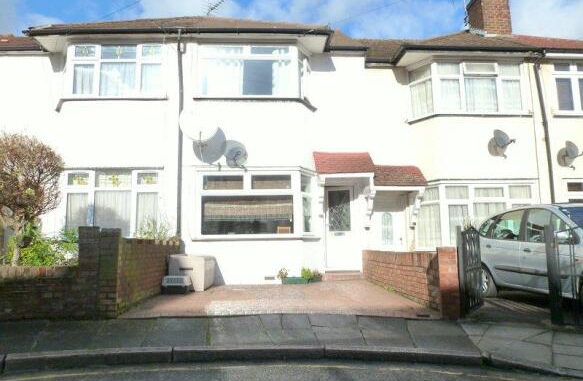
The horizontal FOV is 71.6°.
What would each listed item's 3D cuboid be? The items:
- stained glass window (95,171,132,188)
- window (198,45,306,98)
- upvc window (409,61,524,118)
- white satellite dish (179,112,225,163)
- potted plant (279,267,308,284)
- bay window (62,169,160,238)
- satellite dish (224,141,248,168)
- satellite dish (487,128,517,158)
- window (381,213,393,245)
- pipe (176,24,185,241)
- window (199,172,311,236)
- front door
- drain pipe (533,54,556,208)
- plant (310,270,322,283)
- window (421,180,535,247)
[{"bbox_3d":[-3.798,-0.236,8.637,0.780,0.390,0.050,0,-8,-4],"label":"stained glass window"},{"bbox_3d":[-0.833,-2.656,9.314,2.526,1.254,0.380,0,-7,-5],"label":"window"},{"bbox_3d":[4.275,-2.380,9.790,2.759,1.280,0.500,0,-7,-5],"label":"upvc window"},{"bbox_3d":[-1.900,-1.182,8.532,0.950,1.020,0.500,0,-7,-8],"label":"white satellite dish"},{"bbox_3d":[0.052,1.784,8.480,0.600,0.380,0.220,0,-7,-5],"label":"potted plant"},{"bbox_3d":[-3.785,0.282,8.564,2.022,1.502,0.130,0,-8,-4],"label":"bay window"},{"bbox_3d":[-1.165,-0.783,8.556,0.480,0.490,0.450,2,-8,-19],"label":"satellite dish"},{"bbox_3d":[4.718,-1.102,8.994,0.470,0.480,0.450,2,-8,-19],"label":"satellite dish"},{"bbox_3d":[2.295,0.914,9.684,0.305,0.776,0.040,0,-8,-4],"label":"window"},{"bbox_3d":[-2.419,-0.977,8.753,0.120,5.290,0.130,0,-8,-4],"label":"pipe"},{"bbox_3d":[-0.776,0.320,8.931,2.464,1.390,0.380,0,-7,-5],"label":"window"},{"bbox_3d":[1.166,0.878,9.614,0.769,1.968,0.100,0,-8,-4],"label":"front door"},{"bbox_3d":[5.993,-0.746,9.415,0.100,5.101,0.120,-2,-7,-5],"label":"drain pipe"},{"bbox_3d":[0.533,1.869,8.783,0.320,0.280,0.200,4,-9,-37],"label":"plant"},{"bbox_3d":[4.271,0.622,9.398,2.562,1.559,0.500,0,-7,-5],"label":"window"}]

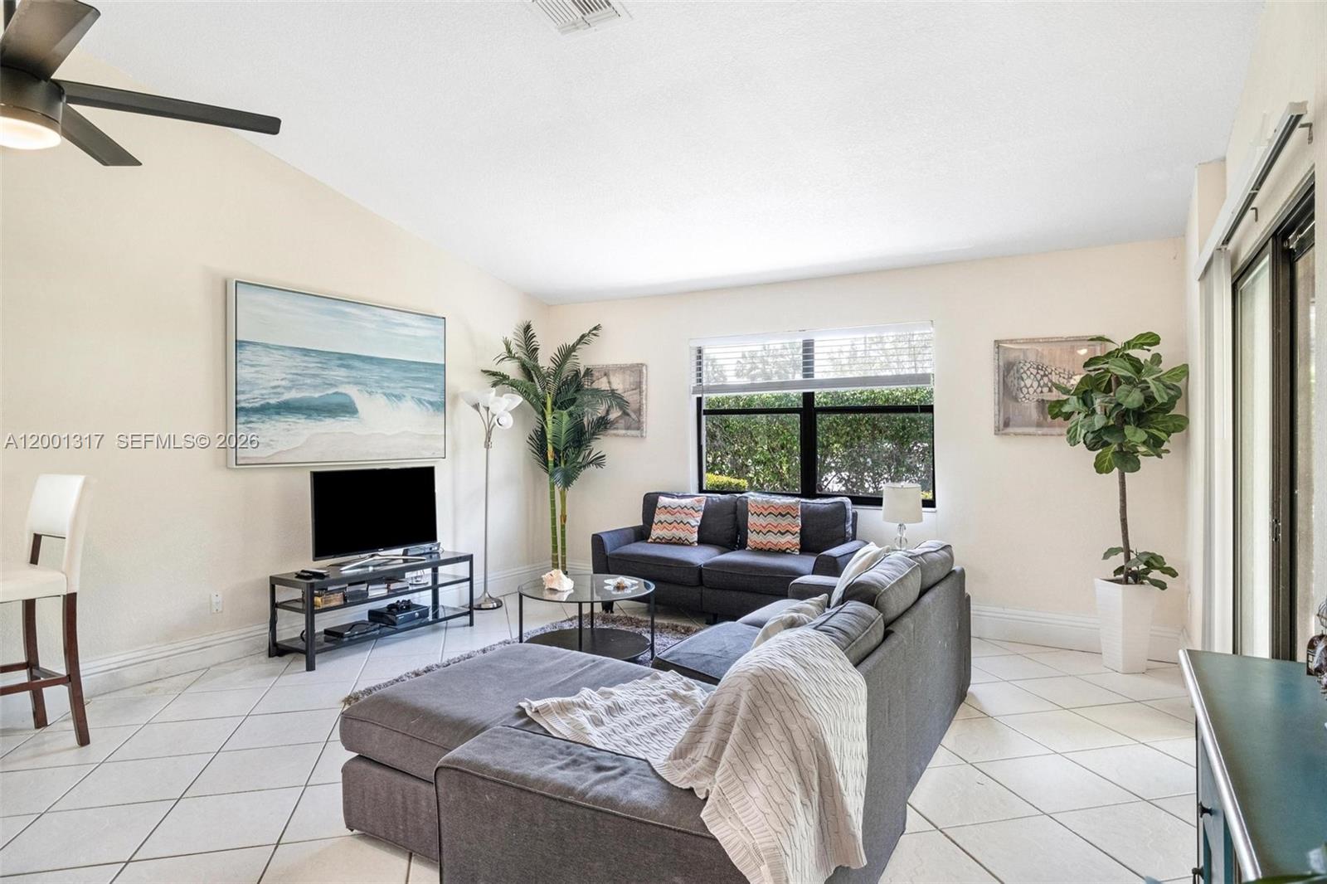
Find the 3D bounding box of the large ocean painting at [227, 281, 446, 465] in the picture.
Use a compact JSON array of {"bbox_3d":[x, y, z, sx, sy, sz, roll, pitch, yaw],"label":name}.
[{"bbox_3d":[-2.039,-0.390,4.828,0.060,1.067,1.560,0,0,31],"label":"large ocean painting"}]

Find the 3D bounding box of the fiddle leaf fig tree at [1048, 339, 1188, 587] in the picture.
[{"bbox_3d":[2.493,0.097,4.050,0.670,1.400,0.630,0,0,31],"label":"fiddle leaf fig tree"}]

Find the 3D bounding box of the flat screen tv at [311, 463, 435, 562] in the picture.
[{"bbox_3d":[-1.807,0.441,4.660,0.110,0.525,0.915,0,0,31],"label":"flat screen tv"}]

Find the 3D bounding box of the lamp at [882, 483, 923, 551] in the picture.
[{"bbox_3d":[1.489,0.477,4.587,0.245,0.445,0.245,0,0,31],"label":"lamp"}]

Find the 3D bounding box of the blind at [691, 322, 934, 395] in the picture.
[{"bbox_3d":[0.992,-0.585,5.338,1.824,0.432,0.070,0,0,31],"label":"blind"}]

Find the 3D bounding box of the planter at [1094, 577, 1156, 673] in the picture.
[{"bbox_3d":[2.552,1.011,4.069,0.207,0.487,0.207,0,0,6],"label":"planter"}]

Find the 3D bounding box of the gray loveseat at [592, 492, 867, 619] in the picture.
[{"bbox_3d":[0.440,0.823,5.175,1.810,0.870,0.750,0,0,31],"label":"gray loveseat"}]

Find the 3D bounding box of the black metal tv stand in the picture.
[{"bbox_3d":[-1.787,1.013,4.654,0.394,0.486,1.184,0,0,33],"label":"black metal tv stand"}]

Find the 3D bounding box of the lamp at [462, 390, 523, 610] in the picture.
[{"bbox_3d":[-1.312,0.432,5.652,0.430,1.650,0.440,0,0,31],"label":"lamp"}]

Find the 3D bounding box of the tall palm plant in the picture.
[{"bbox_3d":[-0.854,0.165,5.821,1.080,2.190,0.950,0,0,-14],"label":"tall palm plant"}]

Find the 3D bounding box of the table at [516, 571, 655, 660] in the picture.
[{"bbox_3d":[-0.437,1.030,4.191,0.795,0.410,0.795,0,0,0],"label":"table"}]

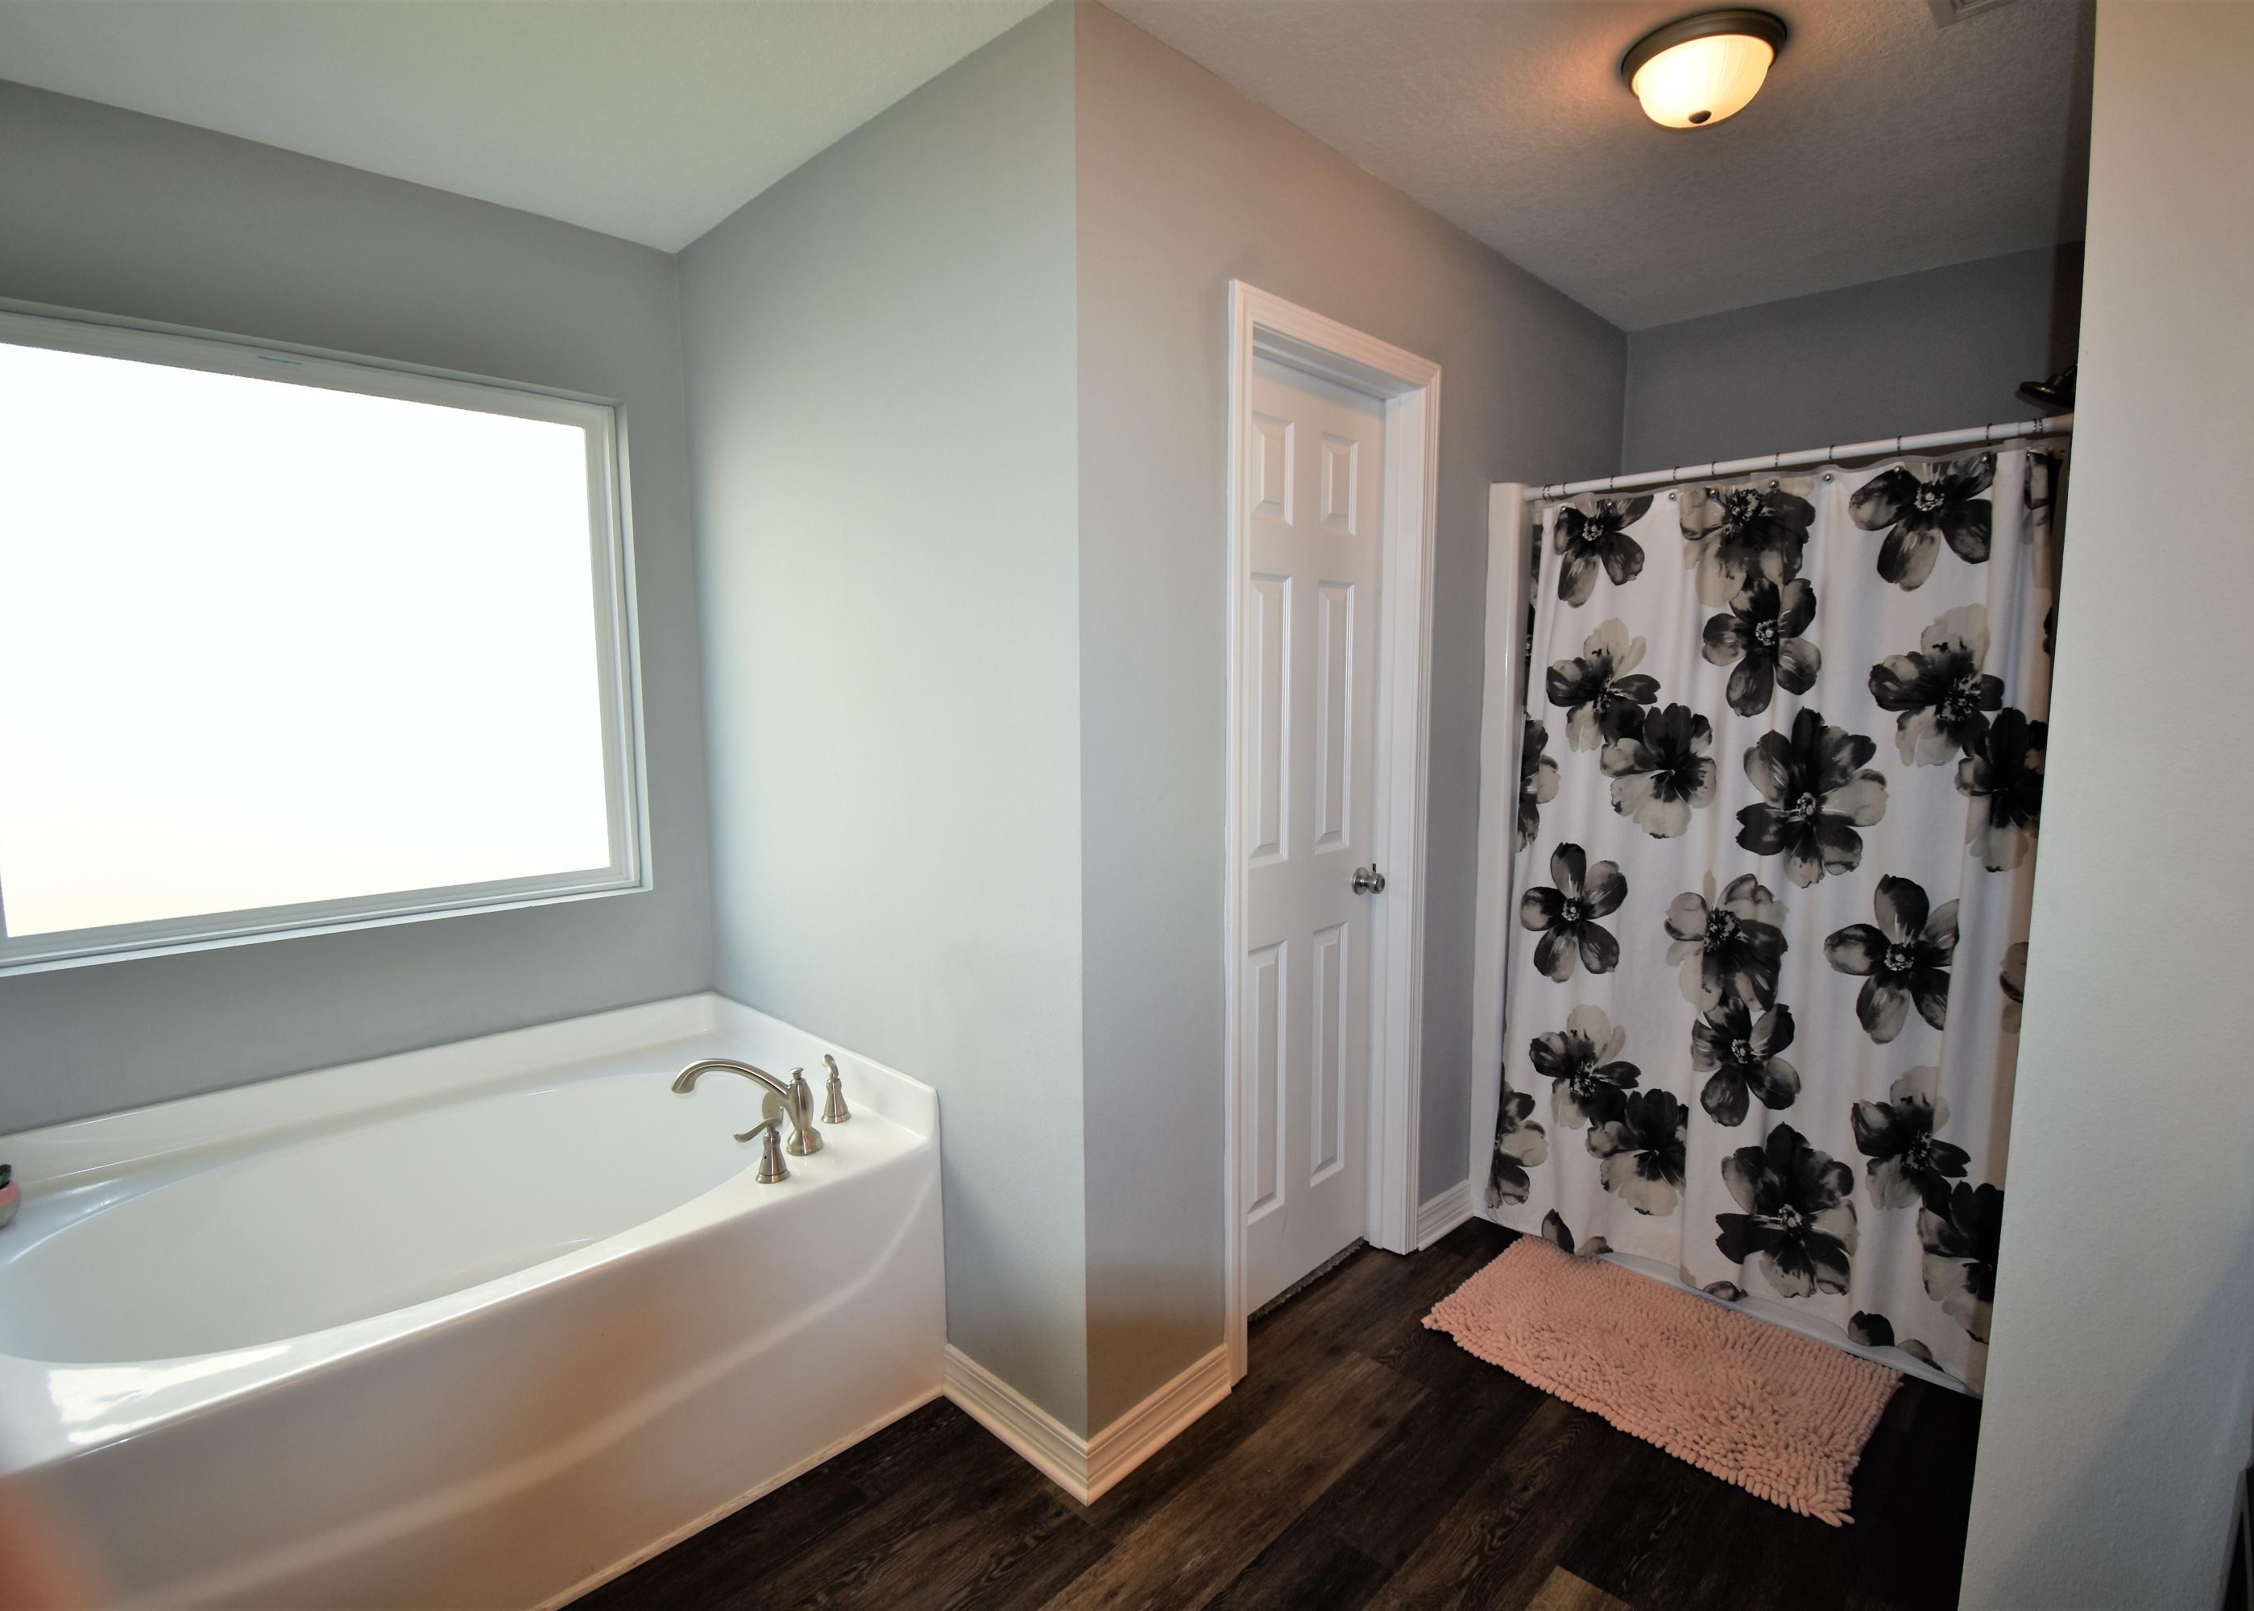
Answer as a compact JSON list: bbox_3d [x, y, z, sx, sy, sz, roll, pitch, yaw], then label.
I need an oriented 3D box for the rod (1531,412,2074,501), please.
[{"bbox_3d":[1.360,-0.729,2.138,0.028,0.028,1.020,-7,9,-44],"label":"rod"}]

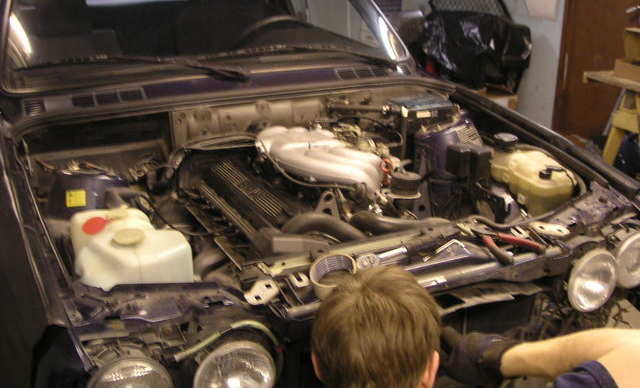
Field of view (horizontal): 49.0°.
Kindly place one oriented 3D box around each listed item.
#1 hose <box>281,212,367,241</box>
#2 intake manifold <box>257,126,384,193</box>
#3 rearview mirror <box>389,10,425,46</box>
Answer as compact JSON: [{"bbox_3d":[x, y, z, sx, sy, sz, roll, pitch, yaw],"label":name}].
[{"bbox_3d":[0.008,0.077,1.630,0.220,0.075,0.070,-1,19,4],"label":"hose"},{"bbox_3d":[0.030,-0.094,1.961,0.400,0.160,0.260,16,26,42],"label":"intake manifold"},{"bbox_3d":[0.362,-0.688,2.953,0.180,0.130,0.100,-10,20,-21],"label":"rearview mirror"}]

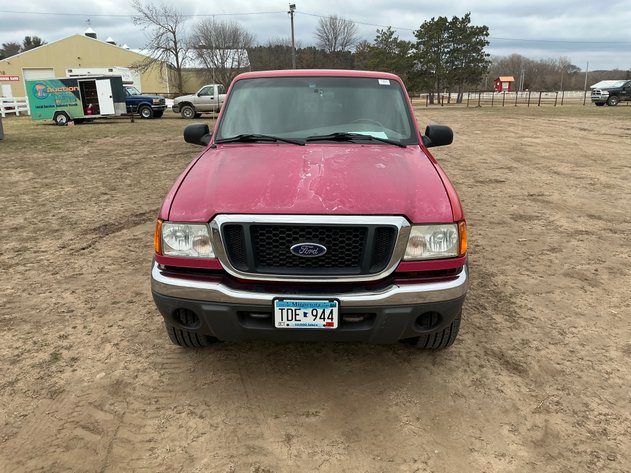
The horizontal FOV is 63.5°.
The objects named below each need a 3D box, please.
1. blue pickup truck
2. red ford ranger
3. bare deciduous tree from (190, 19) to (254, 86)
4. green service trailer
[{"bbox_3d":[-11.300,-7.582,28.311,5.450,1.830,2.000,2,16,6],"label":"blue pickup truck"},{"bbox_3d":[0.055,-0.639,4.815,1.860,1.750,5.060,0,16,2],"label":"red ford ranger"},{"bbox_3d":[-11.300,-21.712,62.410,8.300,9.700,8.000,0,16,0],"label":"bare deciduous tree"},{"bbox_3d":[-11.250,-6.540,24.448,4.300,2.100,1.950,-7,17,-11],"label":"green service trailer"}]

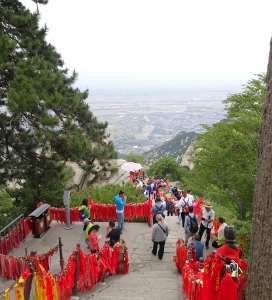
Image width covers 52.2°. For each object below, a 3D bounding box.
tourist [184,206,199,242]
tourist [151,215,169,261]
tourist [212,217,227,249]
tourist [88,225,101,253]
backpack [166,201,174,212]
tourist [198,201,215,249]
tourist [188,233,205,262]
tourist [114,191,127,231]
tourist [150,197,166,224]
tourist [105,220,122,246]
[{"bbox_3d":[1.909,2.653,9.453,0.470,1.570,0.420,-5,15,-19],"label":"tourist"},{"bbox_3d":[0.720,2.775,8.761,0.520,1.620,0.360,1,15,5],"label":"tourist"},{"bbox_3d":[2.811,2.834,9.392,0.600,1.170,0.500,7,16,24],"label":"tourist"},{"bbox_3d":[-1.242,2.951,8.298,0.450,1.570,0.450,-4,15,-15],"label":"tourist"},{"bbox_3d":[1.602,2.599,12.800,0.360,0.500,0.250,0,15,0],"label":"backpack"},{"bbox_3d":[2.369,2.569,9.317,0.520,1.720,0.480,1,15,3],"label":"tourist"},{"bbox_3d":[1.695,3.038,7.705,0.500,1.620,0.420,-10,18,-34],"label":"tourist"},{"bbox_3d":[-0.608,2.387,10.878,0.500,1.690,0.450,2,15,7],"label":"tourist"},{"bbox_3d":[0.845,2.498,10.409,0.550,1.650,0.400,0,15,0],"label":"tourist"},{"bbox_3d":[-0.699,2.888,8.424,0.550,1.630,0.420,-6,16,-21],"label":"tourist"}]

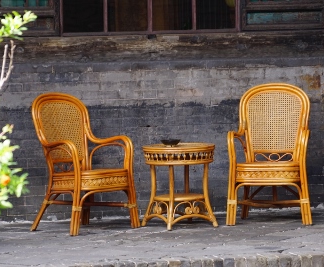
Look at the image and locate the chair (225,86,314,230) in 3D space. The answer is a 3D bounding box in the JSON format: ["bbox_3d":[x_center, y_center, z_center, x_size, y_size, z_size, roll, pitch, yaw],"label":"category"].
[{"bbox_3d":[0.801,0.150,16.253,0.600,0.980,0.585,-1,4,10],"label":"chair"}]

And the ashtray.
[{"bbox_3d":[0.066,0.075,16.002,0.139,0.040,0.139,-1,3,0],"label":"ashtray"}]

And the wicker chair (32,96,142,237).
[{"bbox_3d":[-0.578,0.197,15.951,0.600,0.980,0.585,-4,5,-42],"label":"wicker chair"}]

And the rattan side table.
[{"bbox_3d":[0.125,0.378,16.073,0.530,0.576,0.530,-1,3,0],"label":"rattan side table"}]

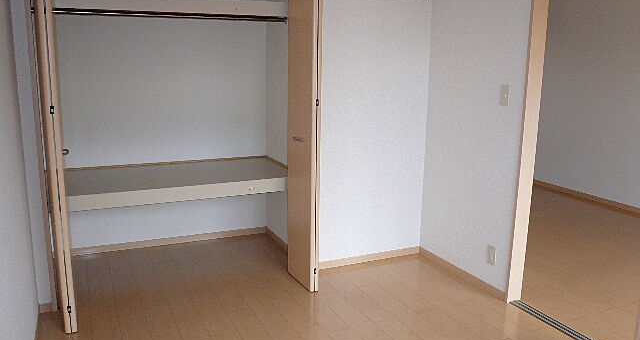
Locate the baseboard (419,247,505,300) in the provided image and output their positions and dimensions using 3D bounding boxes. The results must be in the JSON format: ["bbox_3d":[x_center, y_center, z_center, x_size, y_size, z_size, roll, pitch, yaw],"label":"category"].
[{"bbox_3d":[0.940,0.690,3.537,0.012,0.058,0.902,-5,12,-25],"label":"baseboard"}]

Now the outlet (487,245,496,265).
[{"bbox_3d":[1.069,0.536,3.230,0.010,0.120,0.070,-5,12,-25],"label":"outlet"}]

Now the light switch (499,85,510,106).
[{"bbox_3d":[1.081,-0.434,3.032,0.010,0.120,0.070,-5,12,-25],"label":"light switch"}]

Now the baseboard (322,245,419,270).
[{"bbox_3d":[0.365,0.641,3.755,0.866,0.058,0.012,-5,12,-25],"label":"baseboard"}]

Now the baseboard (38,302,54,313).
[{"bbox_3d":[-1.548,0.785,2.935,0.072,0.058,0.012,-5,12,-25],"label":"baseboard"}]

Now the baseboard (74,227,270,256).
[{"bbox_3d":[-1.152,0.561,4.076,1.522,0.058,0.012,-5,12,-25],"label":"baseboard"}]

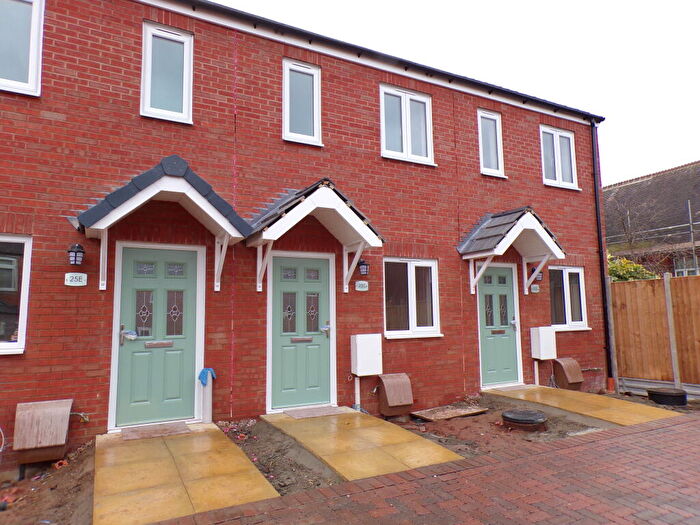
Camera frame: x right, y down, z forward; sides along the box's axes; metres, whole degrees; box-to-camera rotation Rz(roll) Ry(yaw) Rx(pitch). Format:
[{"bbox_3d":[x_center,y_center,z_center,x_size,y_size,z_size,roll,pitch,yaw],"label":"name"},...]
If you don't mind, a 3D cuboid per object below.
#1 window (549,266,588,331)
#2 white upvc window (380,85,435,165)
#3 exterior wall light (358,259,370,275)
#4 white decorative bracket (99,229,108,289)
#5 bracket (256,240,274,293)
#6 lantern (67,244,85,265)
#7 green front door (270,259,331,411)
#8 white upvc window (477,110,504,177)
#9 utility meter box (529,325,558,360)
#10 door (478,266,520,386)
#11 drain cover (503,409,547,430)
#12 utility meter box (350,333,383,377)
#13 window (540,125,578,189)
[{"bbox_3d":[4.114,0.688,9.120,1.023,1.202,0.100,3,-7,-29],"label":"window"},{"bbox_3d":[0.898,-2.159,7.672,1.010,1.170,0.080,3,-7,-29],"label":"white upvc window"},{"bbox_3d":[0.217,0.069,6.936,0.165,0.225,0.120,3,-7,-29],"label":"exterior wall light"},{"bbox_3d":[-2.595,-0.065,5.155,0.070,0.680,0.530,3,-7,-29],"label":"white decorative bracket"},{"bbox_3d":[-1.043,0.026,6.020,0.070,0.650,0.480,3,-7,-29],"label":"bracket"},{"bbox_3d":[-2.928,-0.080,5.177,0.165,0.225,0.120,3,-7,-29],"label":"lantern"},{"bbox_3d":[-0.645,0.912,6.478,0.833,1.950,0.070,3,-7,-29],"label":"green front door"},{"bbox_3d":[2.483,-2.093,8.559,0.580,1.170,0.080,3,-7,-29],"label":"white upvc window"},{"bbox_3d":[3.408,1.421,8.521,0.410,0.550,0.180,3,-7,-29],"label":"utility meter box"},{"bbox_3d":[2.498,1.058,8.203,0.830,1.950,0.070,3,-7,-29],"label":"door"},{"bbox_3d":[2.215,1.942,6.010,0.620,0.110,0.620,3,-7,-29],"label":"drain cover"},{"bbox_3d":[0.237,1.289,6.765,0.405,0.550,0.190,3,-7,-29],"label":"utility meter box"},{"bbox_3d":[4.070,-2.026,9.416,0.987,1.169,0.100,3,-7,-29],"label":"window"}]

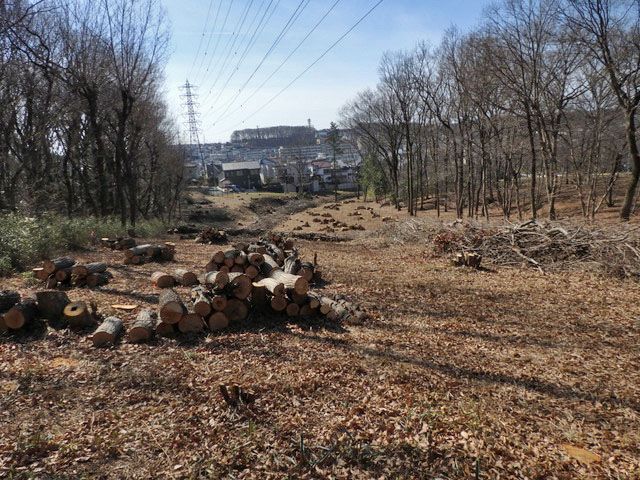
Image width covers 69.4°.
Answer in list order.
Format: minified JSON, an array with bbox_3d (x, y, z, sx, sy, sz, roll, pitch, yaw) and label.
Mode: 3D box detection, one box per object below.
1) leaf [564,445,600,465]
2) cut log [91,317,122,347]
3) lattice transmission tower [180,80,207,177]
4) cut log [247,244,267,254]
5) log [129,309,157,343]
[{"bbox_3d":[1.852,1.514,3.279,0.181,0.030,0.284,-2,4,-13],"label":"leaf"},{"bbox_3d":[-2.956,1.299,6.498,0.260,0.225,0.894,-2,4,-16],"label":"cut log"},{"bbox_3d":[-50.118,-44.047,185.877,8.200,38.100,6.200,-8,13,-19],"label":"lattice transmission tower"},{"bbox_3d":[-1.727,0.292,12.873,0.250,0.240,0.800,-3,4,-21],"label":"cut log"},{"bbox_3d":[-2.598,1.266,6.810,0.270,0.235,1.155,-2,4,-16],"label":"log"}]

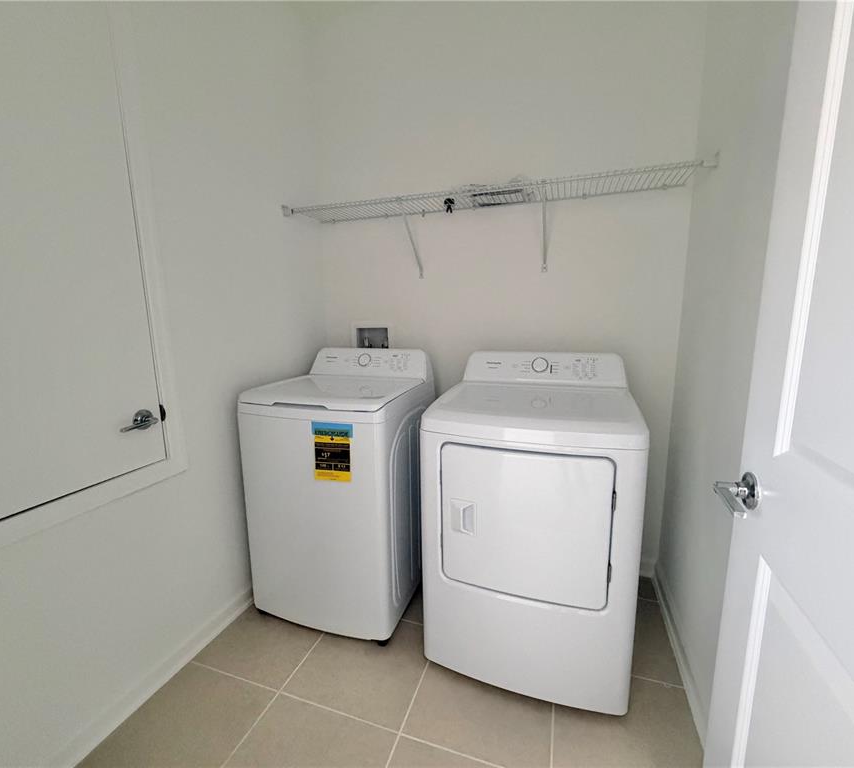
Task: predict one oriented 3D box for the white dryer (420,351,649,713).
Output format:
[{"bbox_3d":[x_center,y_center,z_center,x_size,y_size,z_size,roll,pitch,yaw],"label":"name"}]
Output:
[{"bbox_3d":[0.409,0.466,1.629,0.685,1.125,0.675,3,11,19],"label":"white dryer"}]

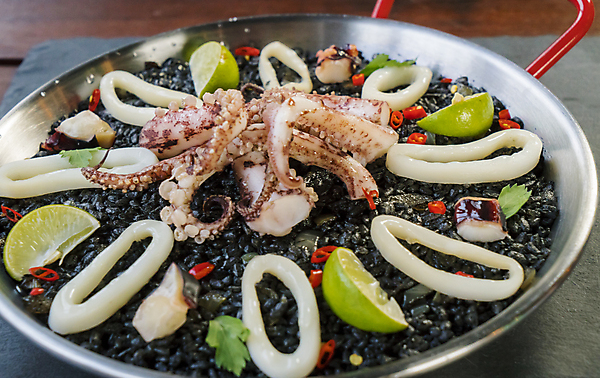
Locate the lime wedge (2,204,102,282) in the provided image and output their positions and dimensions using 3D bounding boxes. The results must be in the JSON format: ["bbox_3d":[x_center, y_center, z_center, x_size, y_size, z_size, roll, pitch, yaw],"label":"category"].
[{"bbox_3d":[-0.136,0.019,0.617,0.027,0.024,0.056,26,46,34],"label":"lime wedge"}]

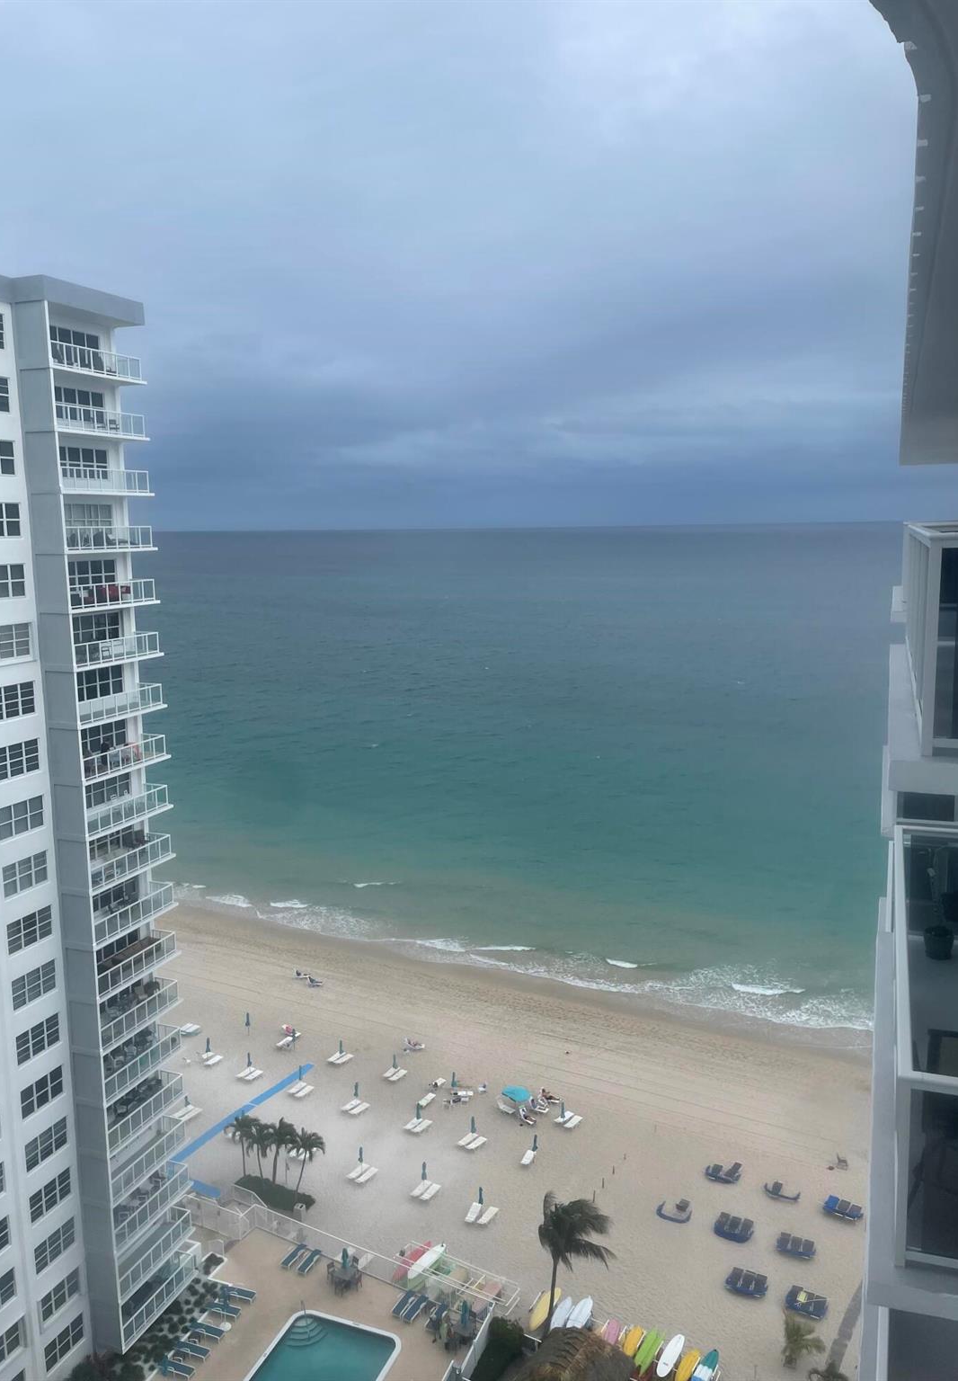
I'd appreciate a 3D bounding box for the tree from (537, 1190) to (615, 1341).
[{"bbox_3d":[5.562,33.219,59.285,4.900,9.100,4.300,-1,9,0],"label":"tree"}]

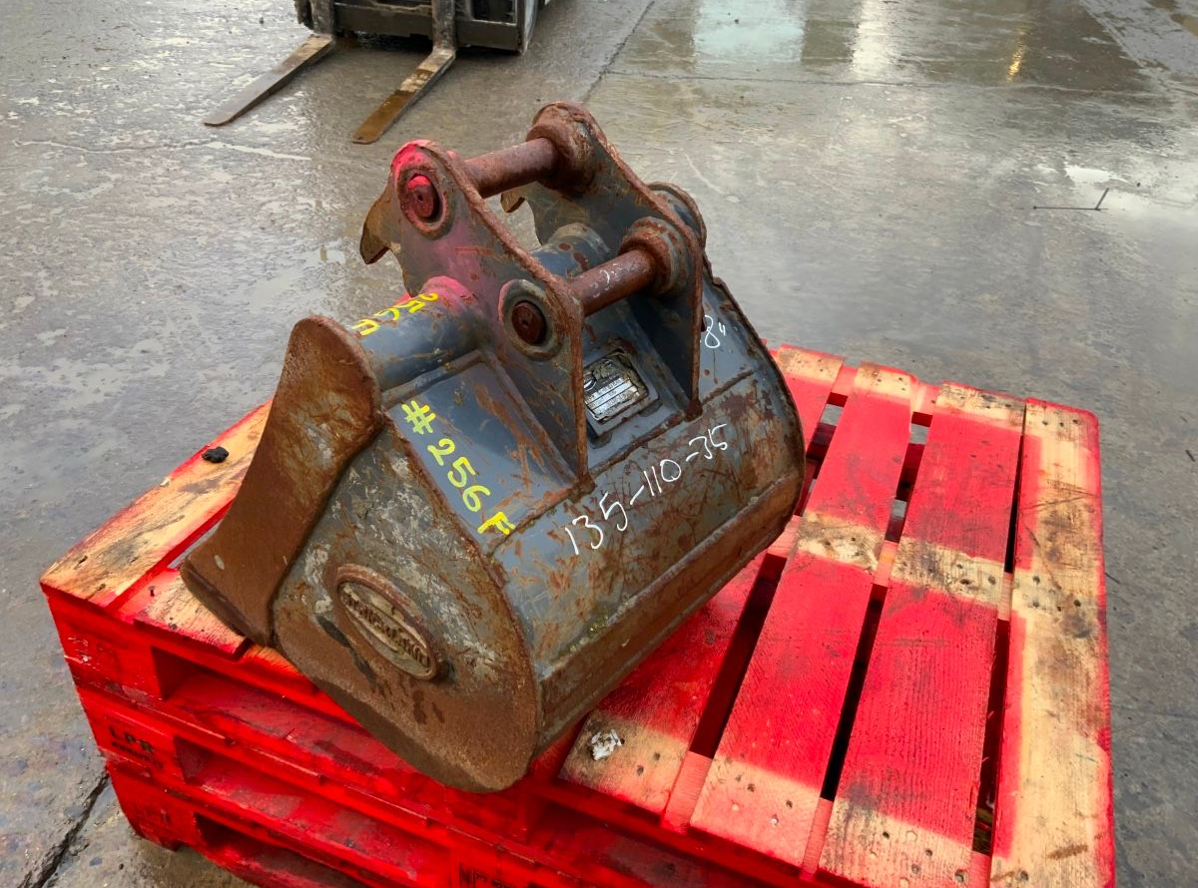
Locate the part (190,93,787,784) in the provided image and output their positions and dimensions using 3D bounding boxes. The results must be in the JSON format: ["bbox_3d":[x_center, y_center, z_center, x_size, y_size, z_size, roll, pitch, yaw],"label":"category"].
[{"bbox_3d":[-0.126,-0.038,1.007,0.540,0.605,0.464,28,42,31],"label":"part"}]

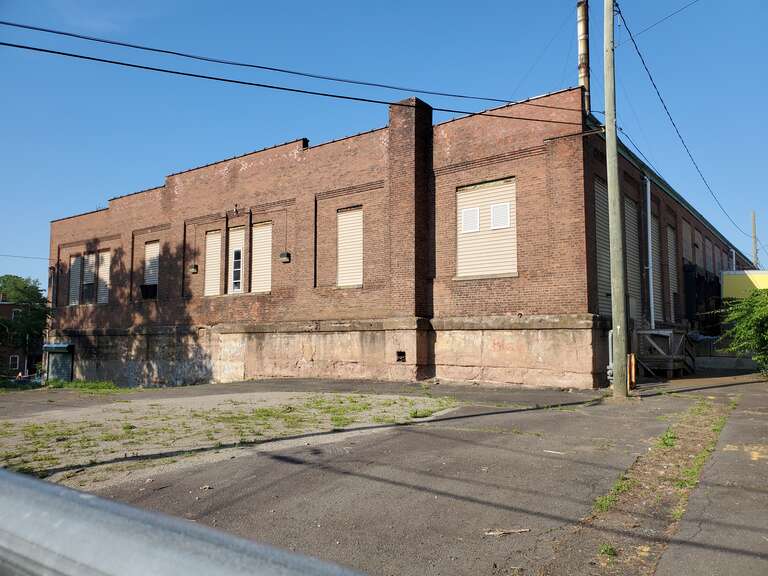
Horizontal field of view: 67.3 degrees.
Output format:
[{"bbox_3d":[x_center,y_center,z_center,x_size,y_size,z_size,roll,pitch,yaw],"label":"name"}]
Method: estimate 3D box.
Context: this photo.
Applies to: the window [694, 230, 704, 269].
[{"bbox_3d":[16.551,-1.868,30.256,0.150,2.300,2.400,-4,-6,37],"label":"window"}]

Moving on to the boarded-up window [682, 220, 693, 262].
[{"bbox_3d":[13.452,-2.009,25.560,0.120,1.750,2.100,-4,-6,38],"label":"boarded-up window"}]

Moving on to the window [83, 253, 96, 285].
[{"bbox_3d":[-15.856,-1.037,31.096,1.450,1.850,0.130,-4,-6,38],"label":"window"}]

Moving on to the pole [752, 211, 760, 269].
[{"bbox_3d":[29.857,-0.377,45.982,0.310,11.790,0.310,-4,-6,38],"label":"pole"}]

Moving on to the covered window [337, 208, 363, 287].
[{"bbox_3d":[-1.141,-1.383,19.673,1.170,2.780,0.130,-4,-6,38],"label":"covered window"}]

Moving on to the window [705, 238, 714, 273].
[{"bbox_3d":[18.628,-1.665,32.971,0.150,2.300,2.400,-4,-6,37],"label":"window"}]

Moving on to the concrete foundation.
[{"bbox_3d":[-7.183,2.871,23.464,31.000,2.800,1.200,-4,-6,38],"label":"concrete foundation"}]

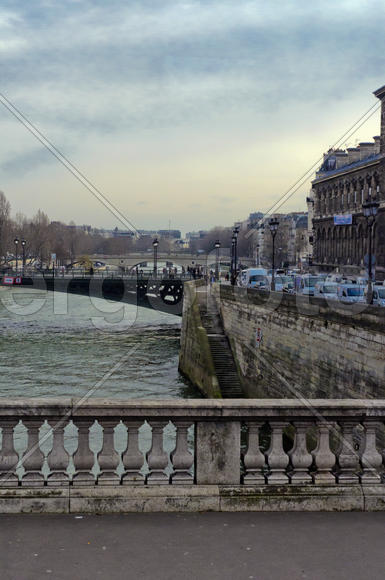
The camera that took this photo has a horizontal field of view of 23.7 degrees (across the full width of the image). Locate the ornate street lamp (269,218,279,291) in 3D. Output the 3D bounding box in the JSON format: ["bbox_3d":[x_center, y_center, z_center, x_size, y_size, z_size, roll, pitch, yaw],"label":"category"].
[{"bbox_3d":[6.360,-2.515,72.093,0.820,6.200,0.600,0,2,0],"label":"ornate street lamp"}]

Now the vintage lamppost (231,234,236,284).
[{"bbox_3d":[4.829,-3.438,108.093,0.550,6.200,0.550,0,2,0],"label":"vintage lamppost"}]

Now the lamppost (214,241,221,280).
[{"bbox_3d":[4.117,-4.853,151.099,0.750,6.600,0.750,0,2,0],"label":"lamppost"}]

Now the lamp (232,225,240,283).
[{"bbox_3d":[4.246,-3.030,88.593,0.560,6.200,0.560,0,2,0],"label":"lamp"}]

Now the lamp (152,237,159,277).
[{"bbox_3d":[-6.012,-5.070,149.099,0.750,6.600,0.750,0,2,0],"label":"lamp"}]

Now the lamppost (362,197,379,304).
[{"bbox_3d":[9.317,-1.796,48.093,0.880,6.200,0.600,0,2,0],"label":"lamppost"}]

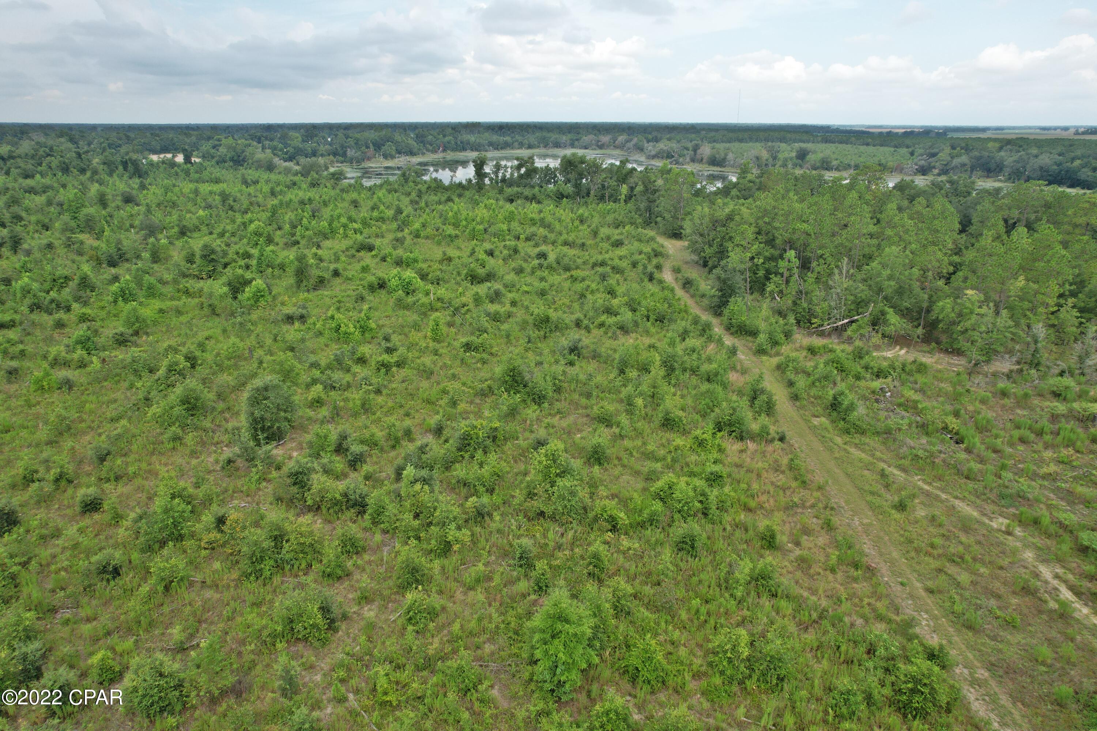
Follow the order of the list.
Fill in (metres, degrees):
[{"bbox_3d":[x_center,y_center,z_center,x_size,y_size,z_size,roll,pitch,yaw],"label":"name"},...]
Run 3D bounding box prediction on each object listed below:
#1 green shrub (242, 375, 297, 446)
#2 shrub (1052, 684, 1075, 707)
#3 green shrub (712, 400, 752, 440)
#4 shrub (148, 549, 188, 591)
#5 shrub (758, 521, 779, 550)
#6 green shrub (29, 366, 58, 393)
[{"bbox_3d":[-18.266,2.981,43.960,3.220,4.600,3.120,0,20,0],"label":"green shrub"},{"bbox_3d":[24.550,15.711,31.957,0.852,0.825,0.852,-19,27,-42],"label":"shrub"},{"bbox_3d":[12.403,3.702,45.366,2.610,2.470,2.530,0,20,0],"label":"green shrub"},{"bbox_3d":[-21.894,11.820,38.596,1.912,2.509,1.854,-13,24,-32],"label":"shrub"},{"bbox_3d":[13.926,10.785,42.478,1.228,1.926,1.191,8,21,20],"label":"shrub"},{"bbox_3d":[-50.432,1.374,66.995,2.231,2.808,2.164,-15,25,-36],"label":"green shrub"}]

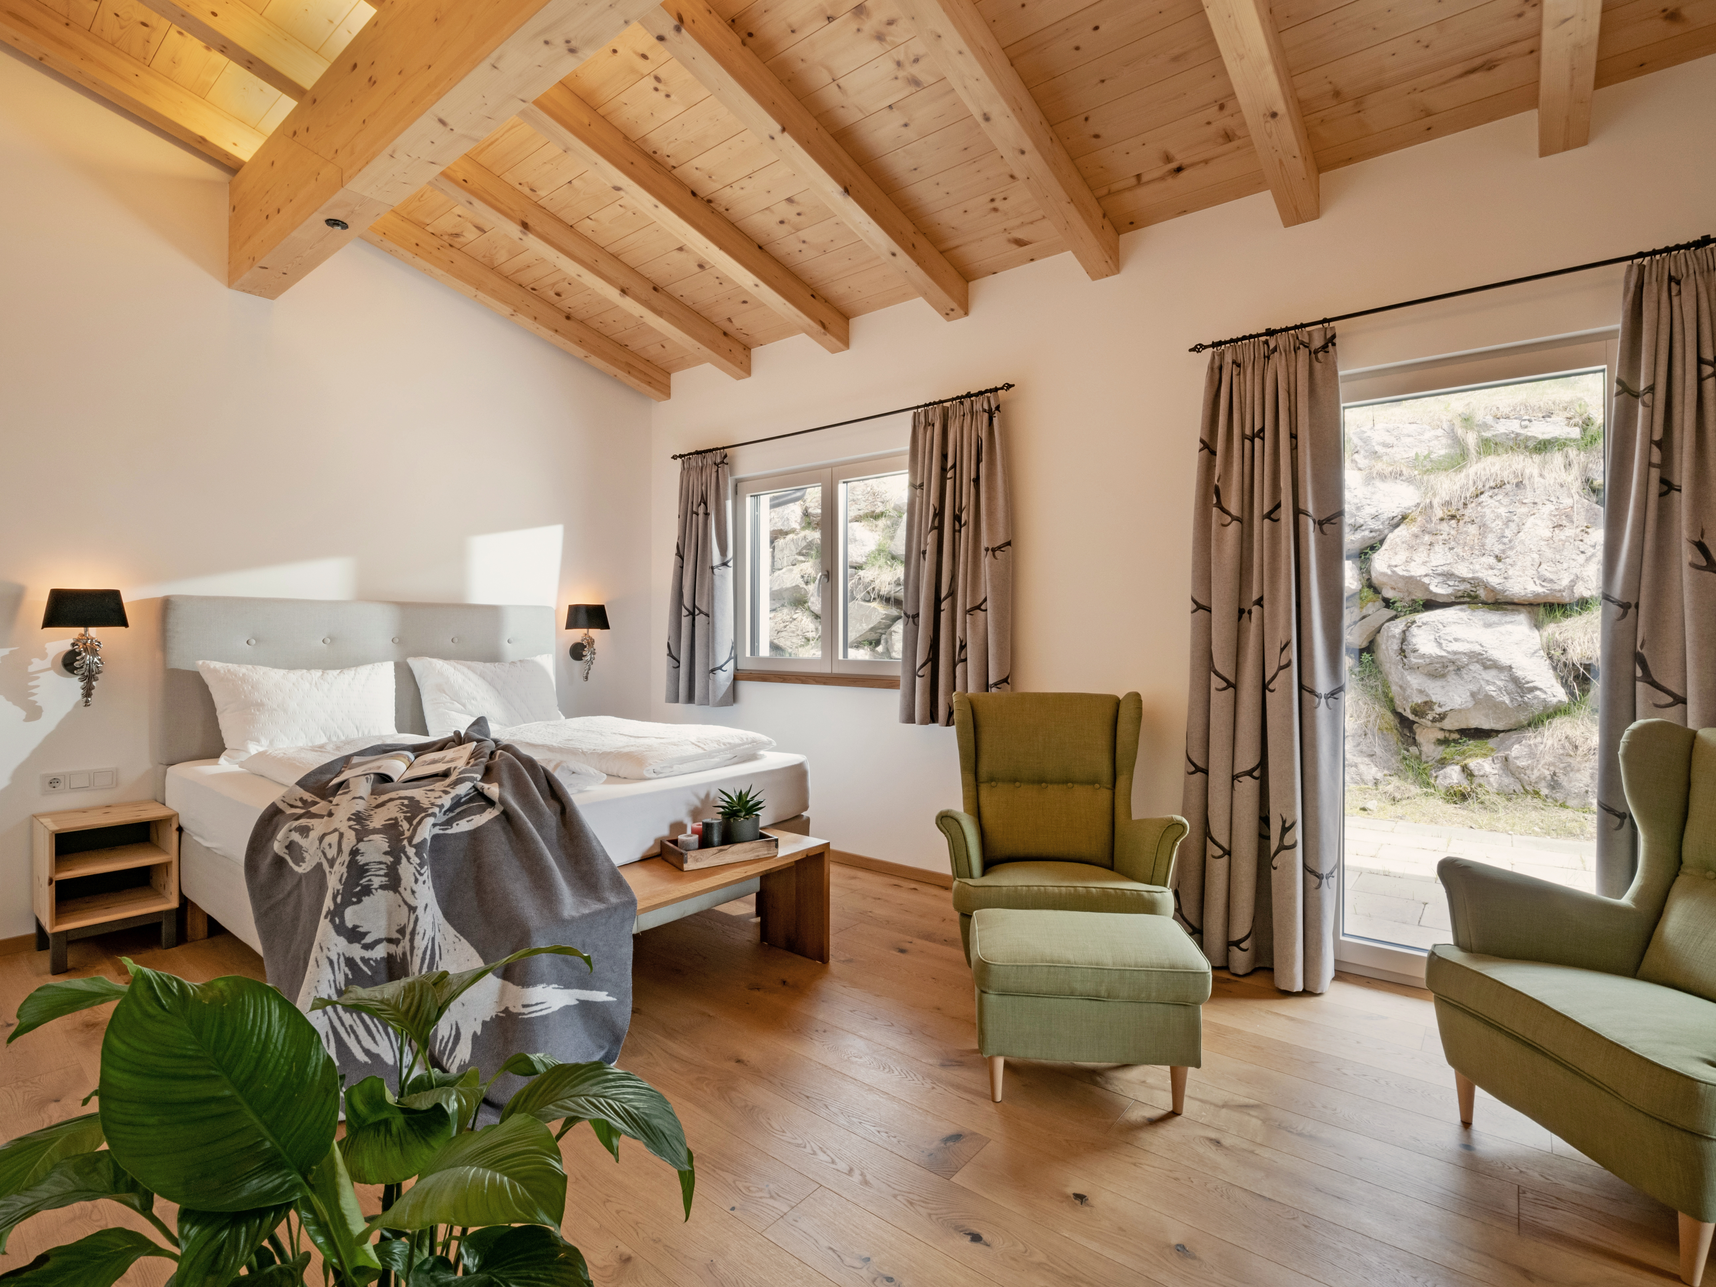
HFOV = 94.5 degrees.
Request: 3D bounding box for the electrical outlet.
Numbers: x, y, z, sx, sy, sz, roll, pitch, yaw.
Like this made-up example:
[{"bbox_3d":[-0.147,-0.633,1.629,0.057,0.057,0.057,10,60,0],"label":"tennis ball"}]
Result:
[{"bbox_3d":[-3.149,0.559,3.216,0.011,0.084,0.226,0,0,38],"label":"electrical outlet"}]

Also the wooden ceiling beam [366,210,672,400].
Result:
[{"bbox_3d":[-1.896,-1.909,4.600,0.121,0.165,1.996,1,-11,38],"label":"wooden ceiling beam"}]

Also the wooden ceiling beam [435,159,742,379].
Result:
[{"bbox_3d":[-1.291,-1.899,4.129,0.121,0.165,1.996,1,-11,38],"label":"wooden ceiling beam"}]

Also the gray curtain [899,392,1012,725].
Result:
[{"bbox_3d":[0.459,-0.381,3.760,0.587,1.534,0.154,0,0,38],"label":"gray curtain"}]

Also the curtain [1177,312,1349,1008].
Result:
[{"bbox_3d":[1.489,0.044,2.965,0.543,2.363,0.154,0,0,38],"label":"curtain"}]

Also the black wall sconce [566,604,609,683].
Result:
[{"bbox_3d":[-1.690,0.000,4.942,0.196,0.470,0.235,1,0,38],"label":"black wall sconce"}]

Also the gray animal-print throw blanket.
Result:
[{"bbox_3d":[-1.290,0.780,2.562,1.507,0.877,0.926,0,0,38],"label":"gray animal-print throw blanket"}]

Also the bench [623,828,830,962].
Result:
[{"bbox_3d":[-0.610,0.990,2.652,0.364,0.463,1.220,0,0,36],"label":"bench"}]

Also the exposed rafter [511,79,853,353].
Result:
[{"bbox_3d":[-0.683,-1.890,3.656,0.121,0.165,1.996,1,-11,38],"label":"exposed rafter"}]

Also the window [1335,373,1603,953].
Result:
[{"bbox_3d":[2.143,0.112,2.812,0.830,2.150,0.080,1,0,38],"label":"window"}]

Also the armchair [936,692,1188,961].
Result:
[{"bbox_3d":[0.730,0.731,3.029,0.820,1.010,0.960,0,0,8],"label":"armchair"}]

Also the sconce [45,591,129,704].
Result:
[{"bbox_3d":[-3.076,0.019,3.160,0.196,0.470,0.235,1,0,38],"label":"sconce"}]

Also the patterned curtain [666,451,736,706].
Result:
[{"bbox_3d":[-0.966,-0.394,4.859,0.593,1.536,0.154,0,0,38],"label":"patterned curtain"}]

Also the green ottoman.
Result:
[{"bbox_3d":[0.636,1.010,2.254,0.600,0.440,0.480,0,0,6],"label":"green ottoman"}]

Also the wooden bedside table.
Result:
[{"bbox_3d":[-2.978,0.944,3.146,0.395,0.526,0.368,0,0,38],"label":"wooden bedside table"}]

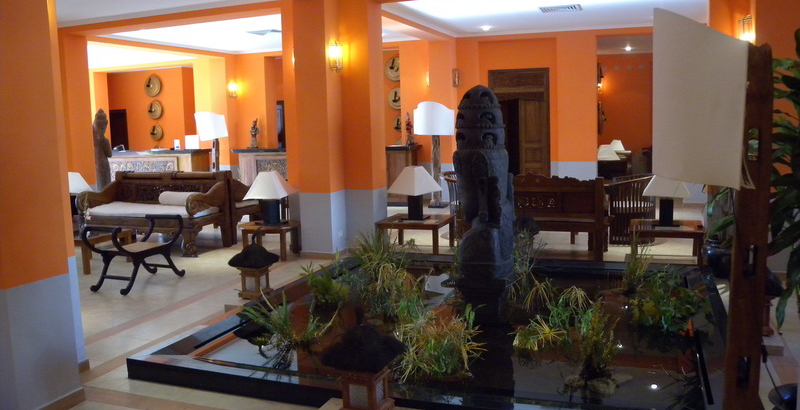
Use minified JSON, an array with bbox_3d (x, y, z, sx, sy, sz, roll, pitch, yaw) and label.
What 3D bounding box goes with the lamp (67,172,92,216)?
[{"bbox_3d":[-4.787,-0.146,9.483,0.474,0.657,0.474,1,7,21],"label":"lamp"}]

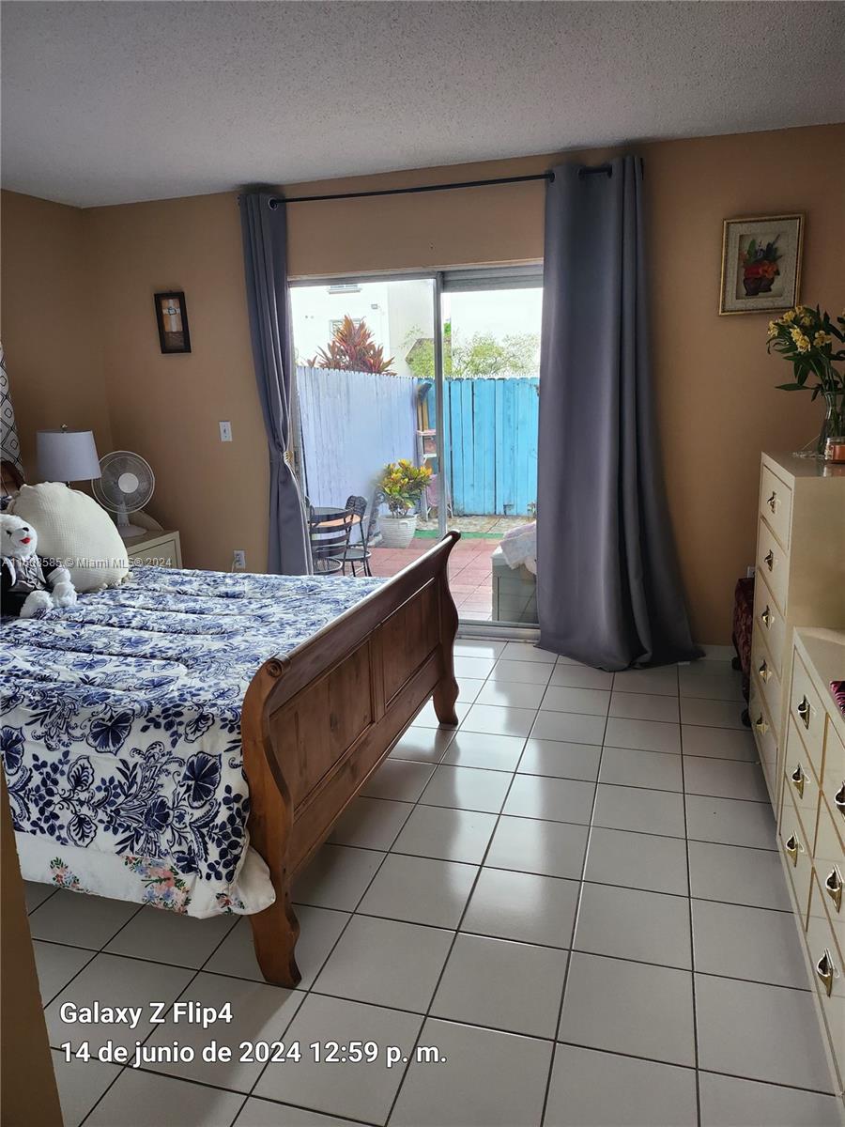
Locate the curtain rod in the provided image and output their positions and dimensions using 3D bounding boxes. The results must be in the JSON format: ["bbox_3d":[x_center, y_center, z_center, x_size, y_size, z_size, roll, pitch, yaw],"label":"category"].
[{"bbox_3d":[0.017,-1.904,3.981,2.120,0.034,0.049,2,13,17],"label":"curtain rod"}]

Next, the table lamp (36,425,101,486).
[{"bbox_3d":[-1.943,-0.410,4.300,0.335,0.685,0.335,2,13,17],"label":"table lamp"}]

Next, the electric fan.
[{"bbox_3d":[-1.830,-0.433,4.784,0.380,0.510,0.270,-13,17,-41],"label":"electric fan"}]

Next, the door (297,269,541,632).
[{"bbox_3d":[0.126,-0.581,4.462,1.754,2.034,0.098,2,13,17],"label":"door"}]

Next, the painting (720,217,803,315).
[{"bbox_3d":[1.610,-1.412,3.707,0.355,0.430,0.030,2,13,17],"label":"painting"}]

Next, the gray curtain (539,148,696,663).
[{"bbox_3d":[0.987,-0.690,3.902,0.860,2.477,0.281,2,13,17],"label":"gray curtain"}]

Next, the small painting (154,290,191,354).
[{"bbox_3d":[-1.494,-1.431,4.659,0.207,0.346,0.024,2,13,17],"label":"small painting"}]

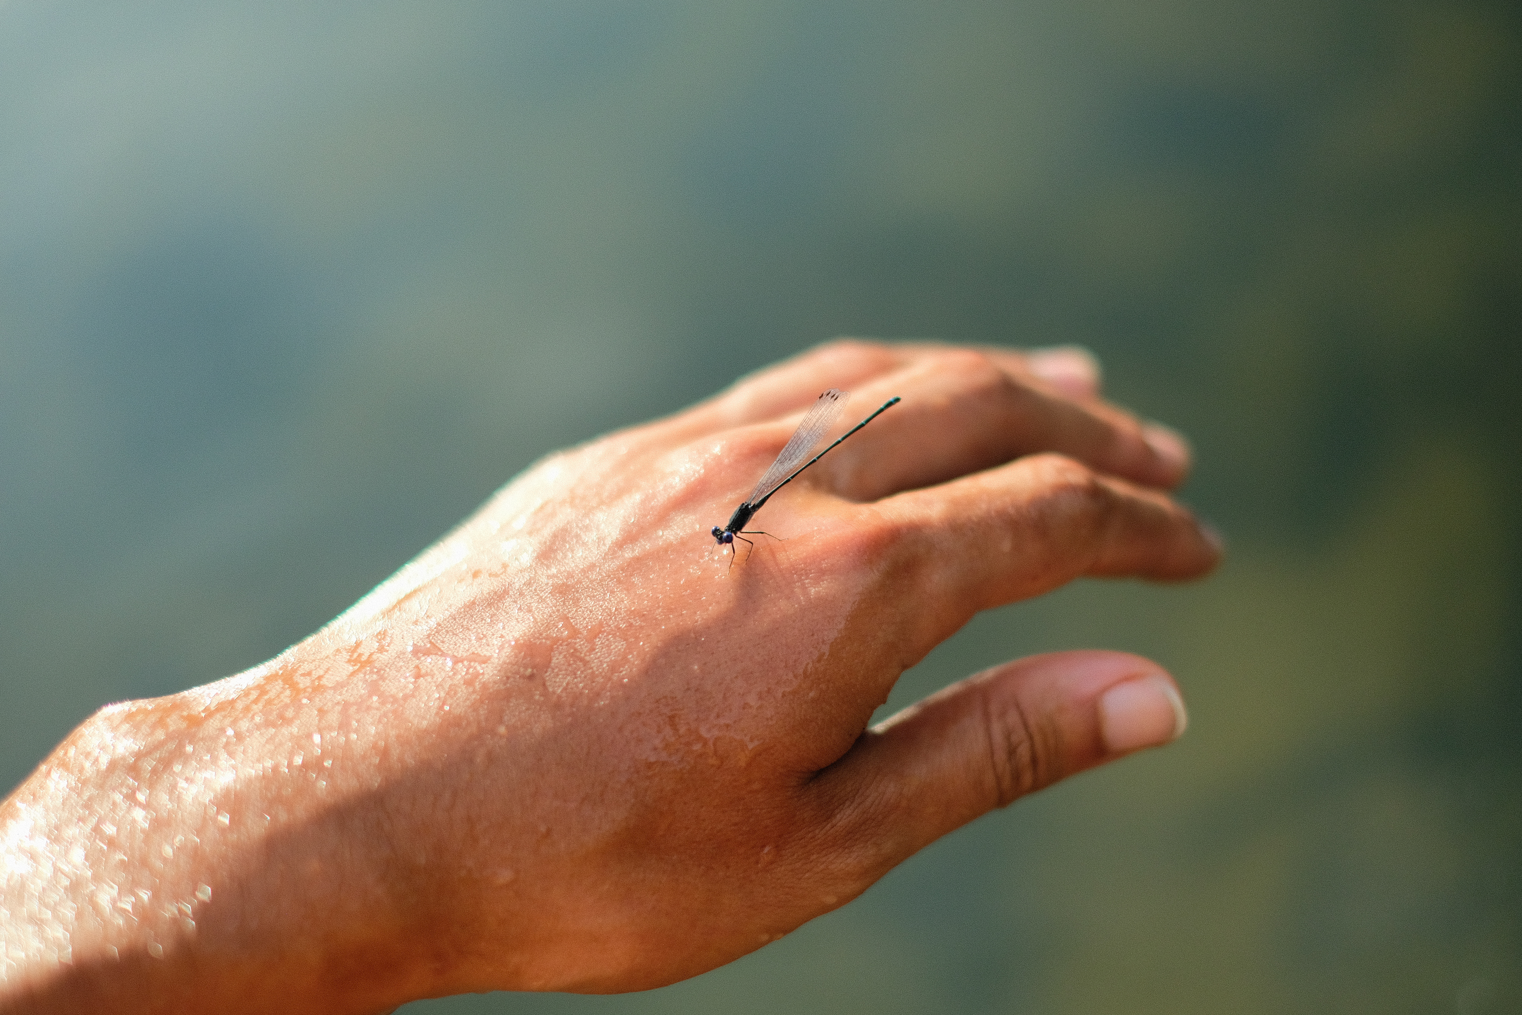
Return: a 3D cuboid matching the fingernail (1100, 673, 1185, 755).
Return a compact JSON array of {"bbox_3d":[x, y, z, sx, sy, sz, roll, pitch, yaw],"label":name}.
[{"bbox_3d":[0.068,0.037,0.400,0.015,0.013,0.004,-14,30,-16],"label":"fingernail"}]

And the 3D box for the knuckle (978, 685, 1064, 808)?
[{"bbox_3d":[0.046,0.042,0.398,0.014,0.020,0.010,-20,22,-17],"label":"knuckle"}]

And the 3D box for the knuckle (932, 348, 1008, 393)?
[{"bbox_3d":[0.041,-0.027,0.440,0.014,0.008,0.016,-6,34,-26],"label":"knuckle"}]

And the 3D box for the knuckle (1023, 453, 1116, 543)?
[{"bbox_3d":[0.058,-0.002,0.420,0.016,0.012,0.017,-4,38,-25],"label":"knuckle"}]

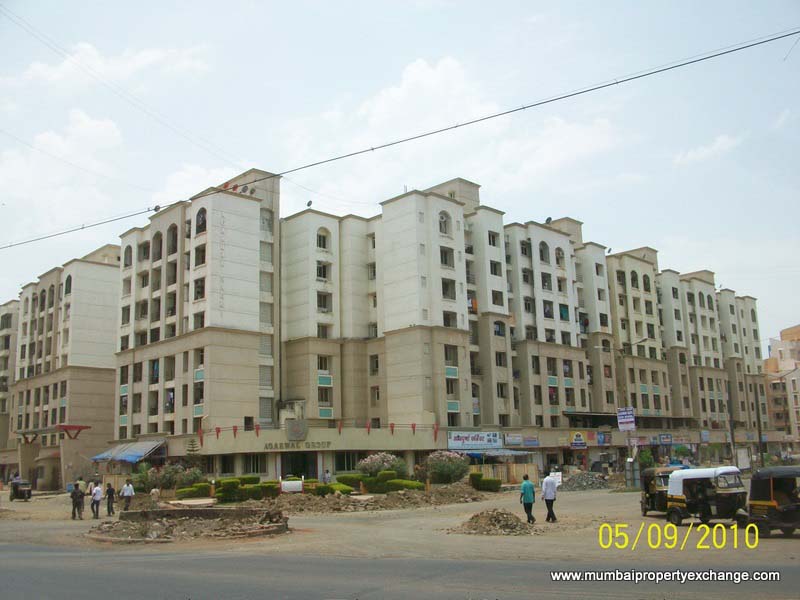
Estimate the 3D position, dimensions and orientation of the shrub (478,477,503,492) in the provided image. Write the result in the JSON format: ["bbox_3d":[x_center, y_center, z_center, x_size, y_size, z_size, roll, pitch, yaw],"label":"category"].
[{"bbox_3d":[5.720,11.770,47.262,1.688,0.953,1.300,-3,-12,6],"label":"shrub"}]

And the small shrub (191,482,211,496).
[{"bbox_3d":[-13.535,12.855,50.172,1.418,0.921,1.200,1,-12,-15],"label":"small shrub"}]

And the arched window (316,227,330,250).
[{"bbox_3d":[-7.160,-5.706,68.938,1.650,2.200,0.300,10,-17,-43],"label":"arched window"}]

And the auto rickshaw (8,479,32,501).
[{"bbox_3d":[-30.460,15.356,59.433,1.300,1.657,2.600,7,-15,-36],"label":"auto rickshaw"}]

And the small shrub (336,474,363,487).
[{"bbox_3d":[-3.688,13.254,54.000,1.600,1.000,1.300,-2,-12,0],"label":"small shrub"}]

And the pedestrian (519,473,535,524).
[{"bbox_3d":[4.303,6.711,24.900,0.520,1.620,0.420,0,-12,-7],"label":"pedestrian"}]

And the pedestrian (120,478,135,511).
[{"bbox_3d":[-14.813,10.617,40.200,0.620,1.700,0.360,-3,-12,6],"label":"pedestrian"}]

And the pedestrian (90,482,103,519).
[{"bbox_3d":[-14.282,9.426,34.800,0.380,1.680,0.450,-12,-16,39],"label":"pedestrian"}]

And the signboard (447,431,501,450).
[{"bbox_3d":[6.512,11.838,62.282,7.130,1.390,0.150,10,-17,-44],"label":"signboard"}]

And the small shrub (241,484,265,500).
[{"bbox_3d":[-9.035,11.792,45.300,1.400,0.950,1.200,-1,-12,0],"label":"small shrub"}]

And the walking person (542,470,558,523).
[{"bbox_3d":[5.142,6.721,25.265,0.550,1.691,0.420,-3,-12,6],"label":"walking person"}]

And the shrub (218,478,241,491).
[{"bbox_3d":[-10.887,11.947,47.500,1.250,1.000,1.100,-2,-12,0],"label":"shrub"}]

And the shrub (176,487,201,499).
[{"bbox_3d":[-13.814,12.606,48.300,1.500,0.800,1.150,-1,-12,0],"label":"shrub"}]

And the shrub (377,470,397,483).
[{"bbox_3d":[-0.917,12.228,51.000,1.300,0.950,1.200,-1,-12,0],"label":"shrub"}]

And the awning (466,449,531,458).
[{"bbox_3d":[8.065,12.636,61.175,5.920,0.650,2.400,10,-17,-44],"label":"awning"}]

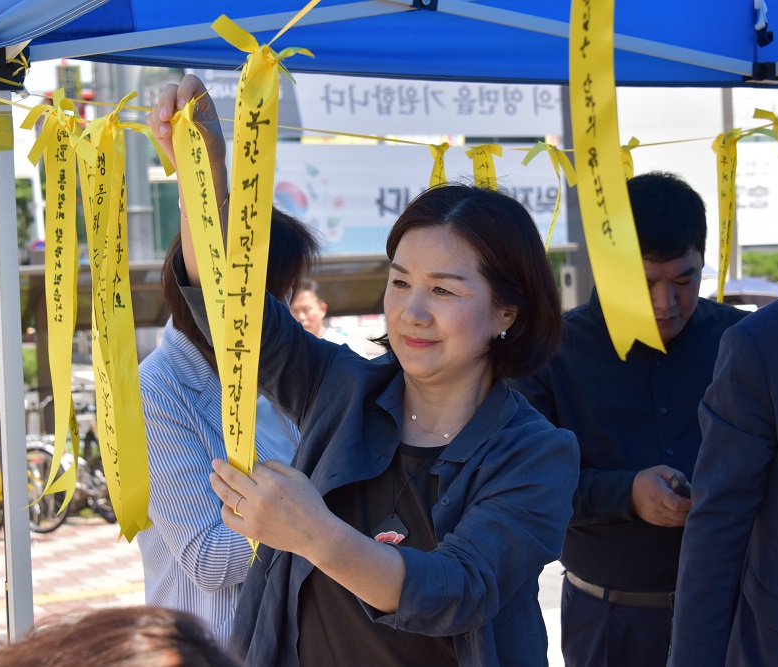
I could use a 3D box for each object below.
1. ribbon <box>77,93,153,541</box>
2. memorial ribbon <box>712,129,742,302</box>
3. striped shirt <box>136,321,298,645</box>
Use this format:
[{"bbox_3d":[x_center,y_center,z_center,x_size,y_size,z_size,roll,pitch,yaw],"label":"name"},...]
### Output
[{"bbox_3d":[-0.415,-0.026,2.740,0.115,0.680,0.080,-2,1,-9],"label":"ribbon"},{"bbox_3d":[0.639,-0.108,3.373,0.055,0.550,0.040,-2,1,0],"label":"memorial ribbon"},{"bbox_3d":[-0.215,0.285,2.850,0.280,0.640,0.410,-2,1,31],"label":"striped shirt"}]

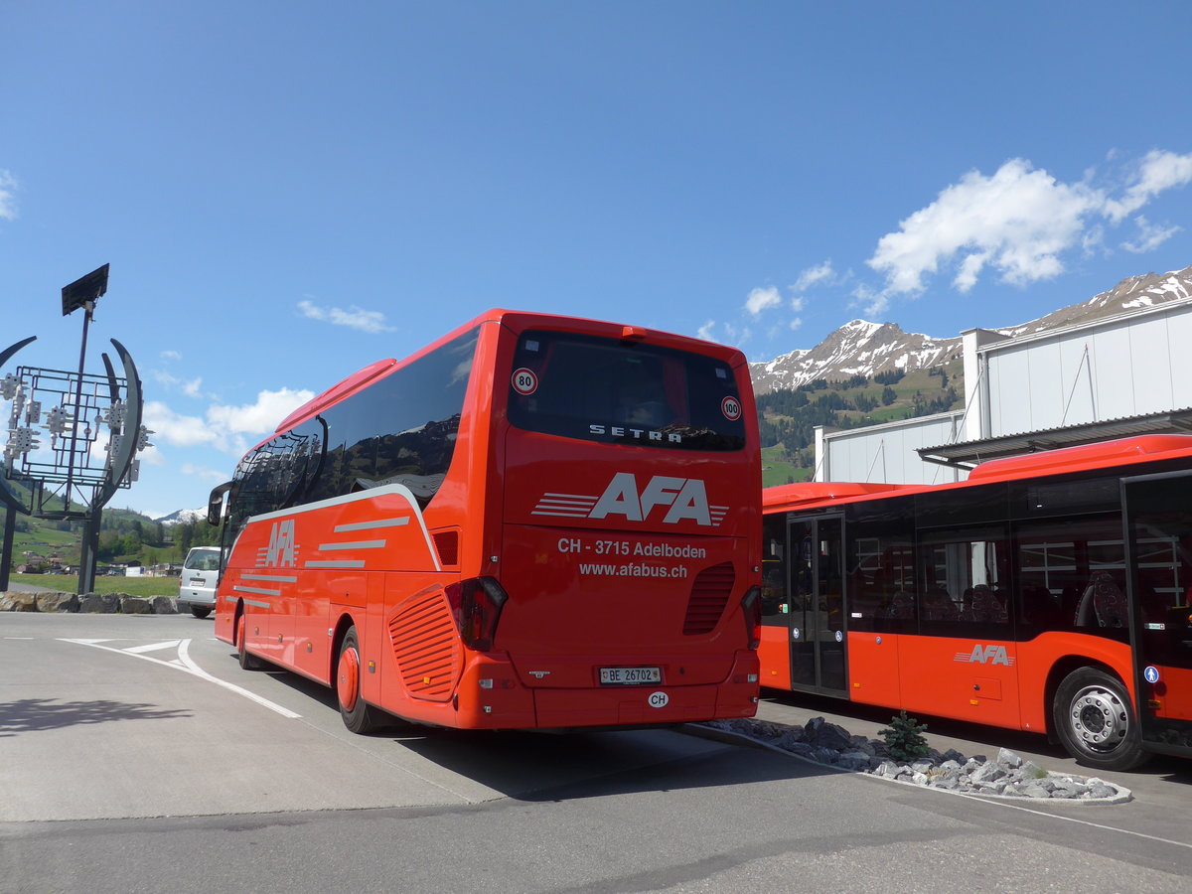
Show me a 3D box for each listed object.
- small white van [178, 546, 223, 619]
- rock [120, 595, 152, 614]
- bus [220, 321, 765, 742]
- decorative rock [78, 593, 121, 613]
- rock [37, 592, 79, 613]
[{"bbox_3d":[-9.870,4.100,29.720,1.920,1.970,4.890,-2,-9,28],"label":"small white van"},{"bbox_3d":[-14.055,4.813,30.556,0.880,0.550,0.700,5,-8,-23],"label":"rock"},{"bbox_3d":[-2.498,1.168,12.512,2.560,3.700,12.300,6,-9,-28],"label":"bus"},{"bbox_3d":[-15.046,4.744,30.380,1.160,0.580,0.750,5,-8,-23],"label":"decorative rock"},{"bbox_3d":[-16.246,4.700,30.280,1.160,0.580,0.750,5,-8,-23],"label":"rock"}]

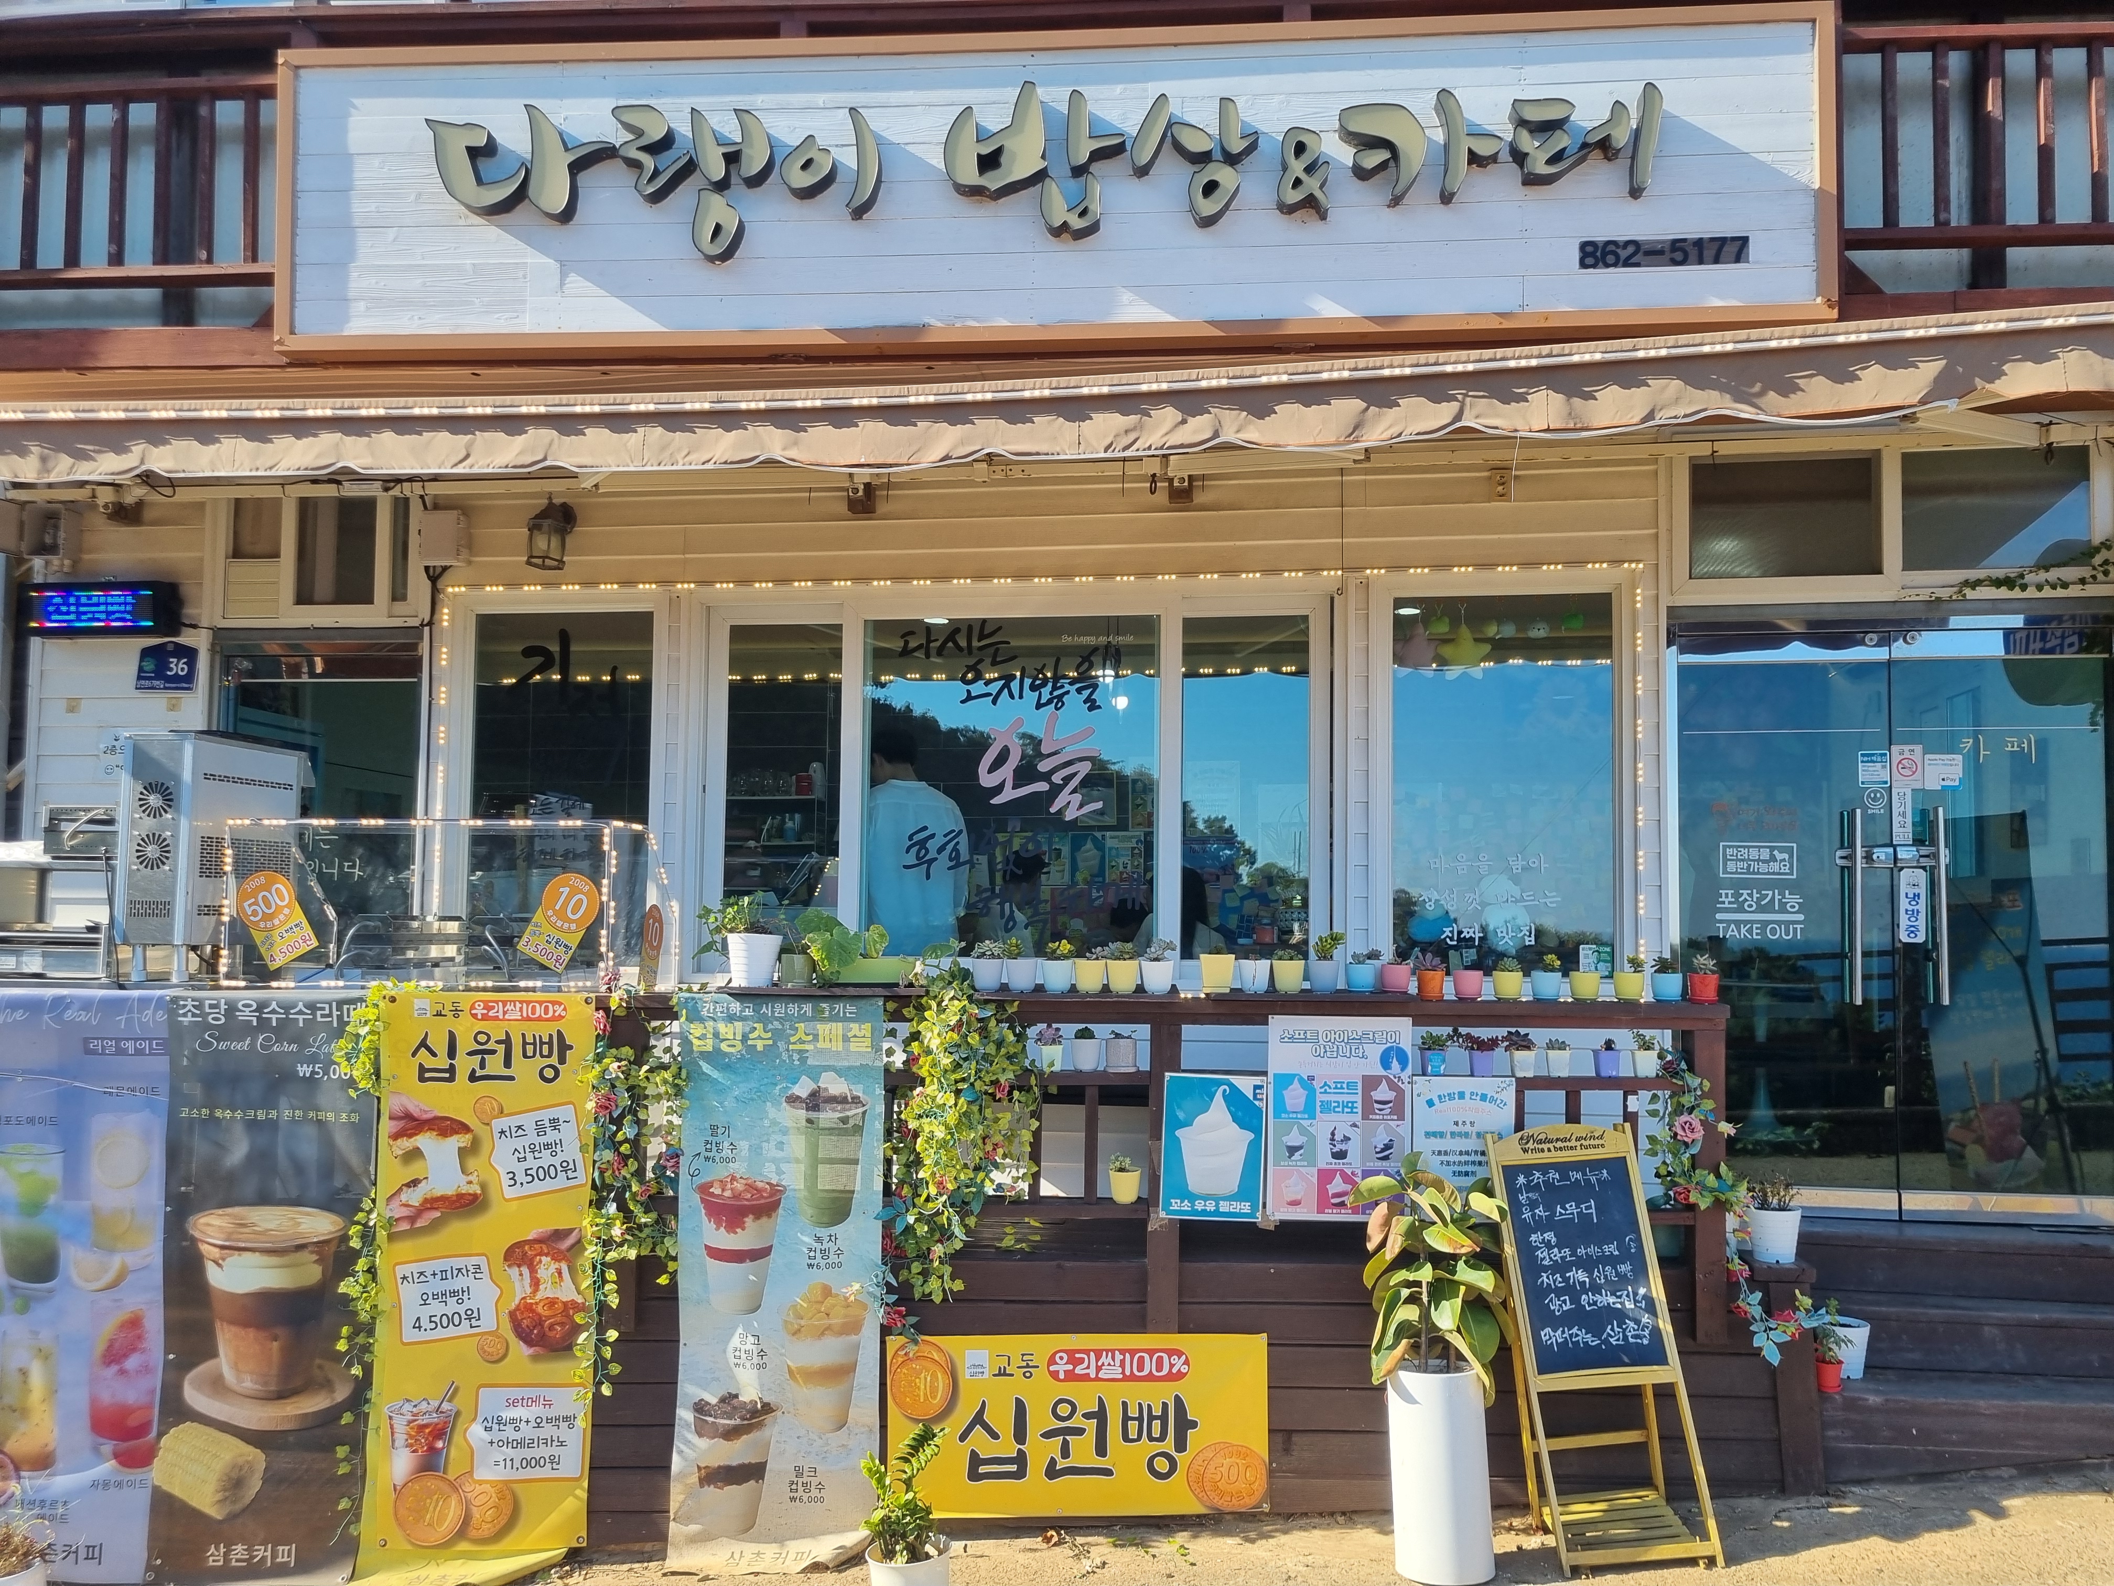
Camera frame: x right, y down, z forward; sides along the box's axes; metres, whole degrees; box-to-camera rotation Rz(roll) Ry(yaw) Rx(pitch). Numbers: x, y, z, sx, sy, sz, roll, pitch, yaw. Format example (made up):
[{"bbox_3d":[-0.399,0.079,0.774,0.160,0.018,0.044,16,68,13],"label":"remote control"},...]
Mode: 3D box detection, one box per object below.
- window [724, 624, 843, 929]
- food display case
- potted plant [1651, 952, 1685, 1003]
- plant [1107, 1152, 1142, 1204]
[{"bbox_3d":[-1.038,-0.047,6.050,0.470,1.200,0.050,0,-3,8],"label":"window"},{"bbox_3d":[-1.942,0.352,5.151,1.179,0.500,0.630,0,-3,3],"label":"food display case"},{"bbox_3d":[1.801,0.542,4.680,0.094,0.145,0.094,1,-4,0],"label":"potted plant"},{"bbox_3d":[0.202,1.137,4.680,0.100,0.150,0.098,0,-3,3],"label":"plant"}]

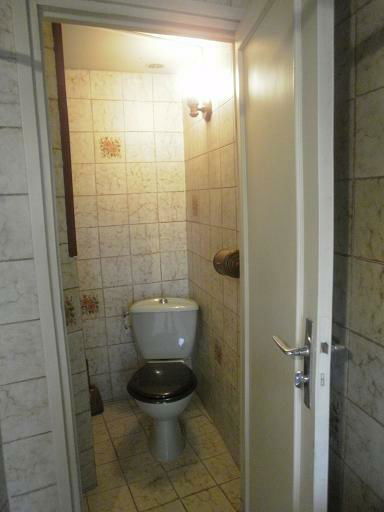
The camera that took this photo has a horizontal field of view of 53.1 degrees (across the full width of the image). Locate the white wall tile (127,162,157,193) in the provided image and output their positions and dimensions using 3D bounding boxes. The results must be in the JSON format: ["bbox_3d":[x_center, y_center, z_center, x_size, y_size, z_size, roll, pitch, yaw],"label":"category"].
[{"bbox_3d":[-0.328,-0.513,2.534,0.198,0.200,0.010,-4,8,-15],"label":"white wall tile"}]

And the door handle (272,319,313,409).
[{"bbox_3d":[0.251,0.257,0.988,0.060,0.234,0.125,-3,8,-7],"label":"door handle"}]

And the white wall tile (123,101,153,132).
[{"bbox_3d":[-0.339,-0.896,2.456,0.197,0.199,0.010,-4,9,-15],"label":"white wall tile"}]

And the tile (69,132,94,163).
[{"bbox_3d":[-0.699,-0.672,2.389,0.184,0.200,0.010,-5,8,-19],"label":"tile"}]

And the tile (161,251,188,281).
[{"bbox_3d":[-0.120,0.070,2.663,0.190,0.200,0.010,-4,8,-15],"label":"tile"}]

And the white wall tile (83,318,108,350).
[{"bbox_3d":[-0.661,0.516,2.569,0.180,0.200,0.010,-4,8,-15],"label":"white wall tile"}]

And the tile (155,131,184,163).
[{"bbox_3d":[-0.145,-0.716,2.535,0.197,0.199,0.010,-4,9,-15],"label":"tile"}]

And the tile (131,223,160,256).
[{"bbox_3d":[-0.316,-0.111,2.620,0.198,0.203,0.010,-4,8,-17],"label":"tile"}]

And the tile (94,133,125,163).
[{"bbox_3d":[-0.520,-0.687,2.431,0.197,0.199,0.010,-4,9,-15],"label":"tile"}]

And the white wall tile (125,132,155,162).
[{"bbox_3d":[-0.333,-0.702,2.483,0.197,0.199,0.010,-4,9,-15],"label":"white wall tile"}]

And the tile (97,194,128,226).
[{"bbox_3d":[-0.511,-0.296,2.502,0.198,0.200,0.010,-5,8,-19],"label":"tile"}]

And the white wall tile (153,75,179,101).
[{"bbox_3d":[-0.157,-1.092,2.484,0.197,0.180,0.010,-4,9,-15],"label":"white wall tile"}]

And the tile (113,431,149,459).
[{"bbox_3d":[-0.340,1.084,2.190,0.197,0.010,0.197,-5,9,-23],"label":"tile"}]

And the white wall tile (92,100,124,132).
[{"bbox_3d":[-0.525,-0.881,2.405,0.197,0.199,0.010,-4,9,-15],"label":"white wall tile"}]

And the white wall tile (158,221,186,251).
[{"bbox_3d":[-0.126,-0.126,2.619,0.197,0.199,0.010,-4,9,-15],"label":"white wall tile"}]

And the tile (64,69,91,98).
[{"bbox_3d":[-0.710,-1.064,2.375,0.158,0.160,0.010,-4,8,-17],"label":"tile"}]

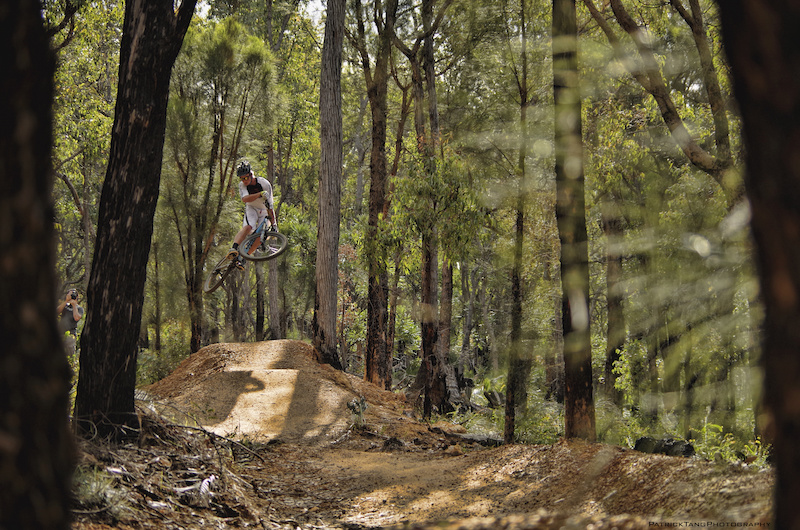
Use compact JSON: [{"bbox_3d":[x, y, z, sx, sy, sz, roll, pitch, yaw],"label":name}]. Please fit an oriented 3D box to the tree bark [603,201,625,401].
[{"bbox_3d":[3.584,0.680,35.000,0.340,3.324,0.340,0,-1,0],"label":"tree bark"}]

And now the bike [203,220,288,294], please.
[{"bbox_3d":[-2.201,-0.223,29.779,0.620,1.105,1.746,37,-39,-18],"label":"bike"}]

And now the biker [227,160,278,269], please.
[{"bbox_3d":[-2.112,-0.723,29.850,0.740,1.540,0.800,2,-5,-7],"label":"biker"}]

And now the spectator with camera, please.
[{"bbox_3d":[-5.603,1.292,35.500,0.560,1.750,0.500,0,-1,-16],"label":"spectator with camera"}]

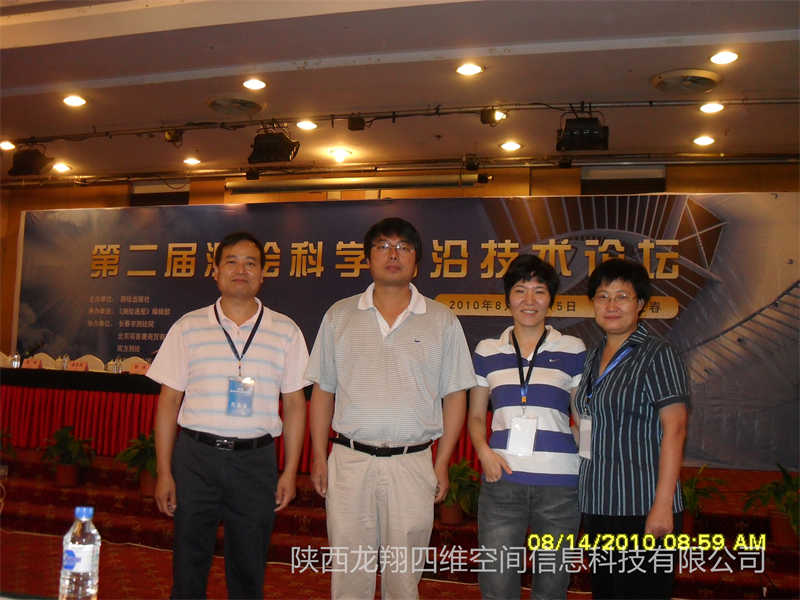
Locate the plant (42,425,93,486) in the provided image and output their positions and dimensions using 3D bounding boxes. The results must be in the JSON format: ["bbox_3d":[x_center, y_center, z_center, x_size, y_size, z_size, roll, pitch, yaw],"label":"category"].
[{"bbox_3d":[-2.516,1.188,6.121,0.360,0.440,0.360,4,-5,-22],"label":"plant"}]

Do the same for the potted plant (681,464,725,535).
[{"bbox_3d":[1.792,1.234,4.955,0.410,0.470,0.410,0,-5,20],"label":"potted plant"}]

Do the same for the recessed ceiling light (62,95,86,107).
[{"bbox_3d":[-2.653,-1.626,6.592,0.180,0.050,0.180,4,-5,-23],"label":"recessed ceiling light"}]

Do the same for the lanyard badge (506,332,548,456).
[{"bbox_3d":[0.399,0.286,2.530,0.135,0.400,0.110,1,-5,7],"label":"lanyard badge"}]

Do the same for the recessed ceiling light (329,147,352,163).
[{"bbox_3d":[-0.597,-1.460,8.117,0.200,0.070,0.200,2,-5,-5],"label":"recessed ceiling light"}]

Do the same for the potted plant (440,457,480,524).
[{"bbox_3d":[0.399,1.259,5.331,0.400,0.440,0.400,1,-5,5],"label":"potted plant"}]

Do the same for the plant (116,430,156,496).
[{"bbox_3d":[-1.854,1.204,5.938,0.430,0.470,0.430,3,-5,-17],"label":"plant"}]

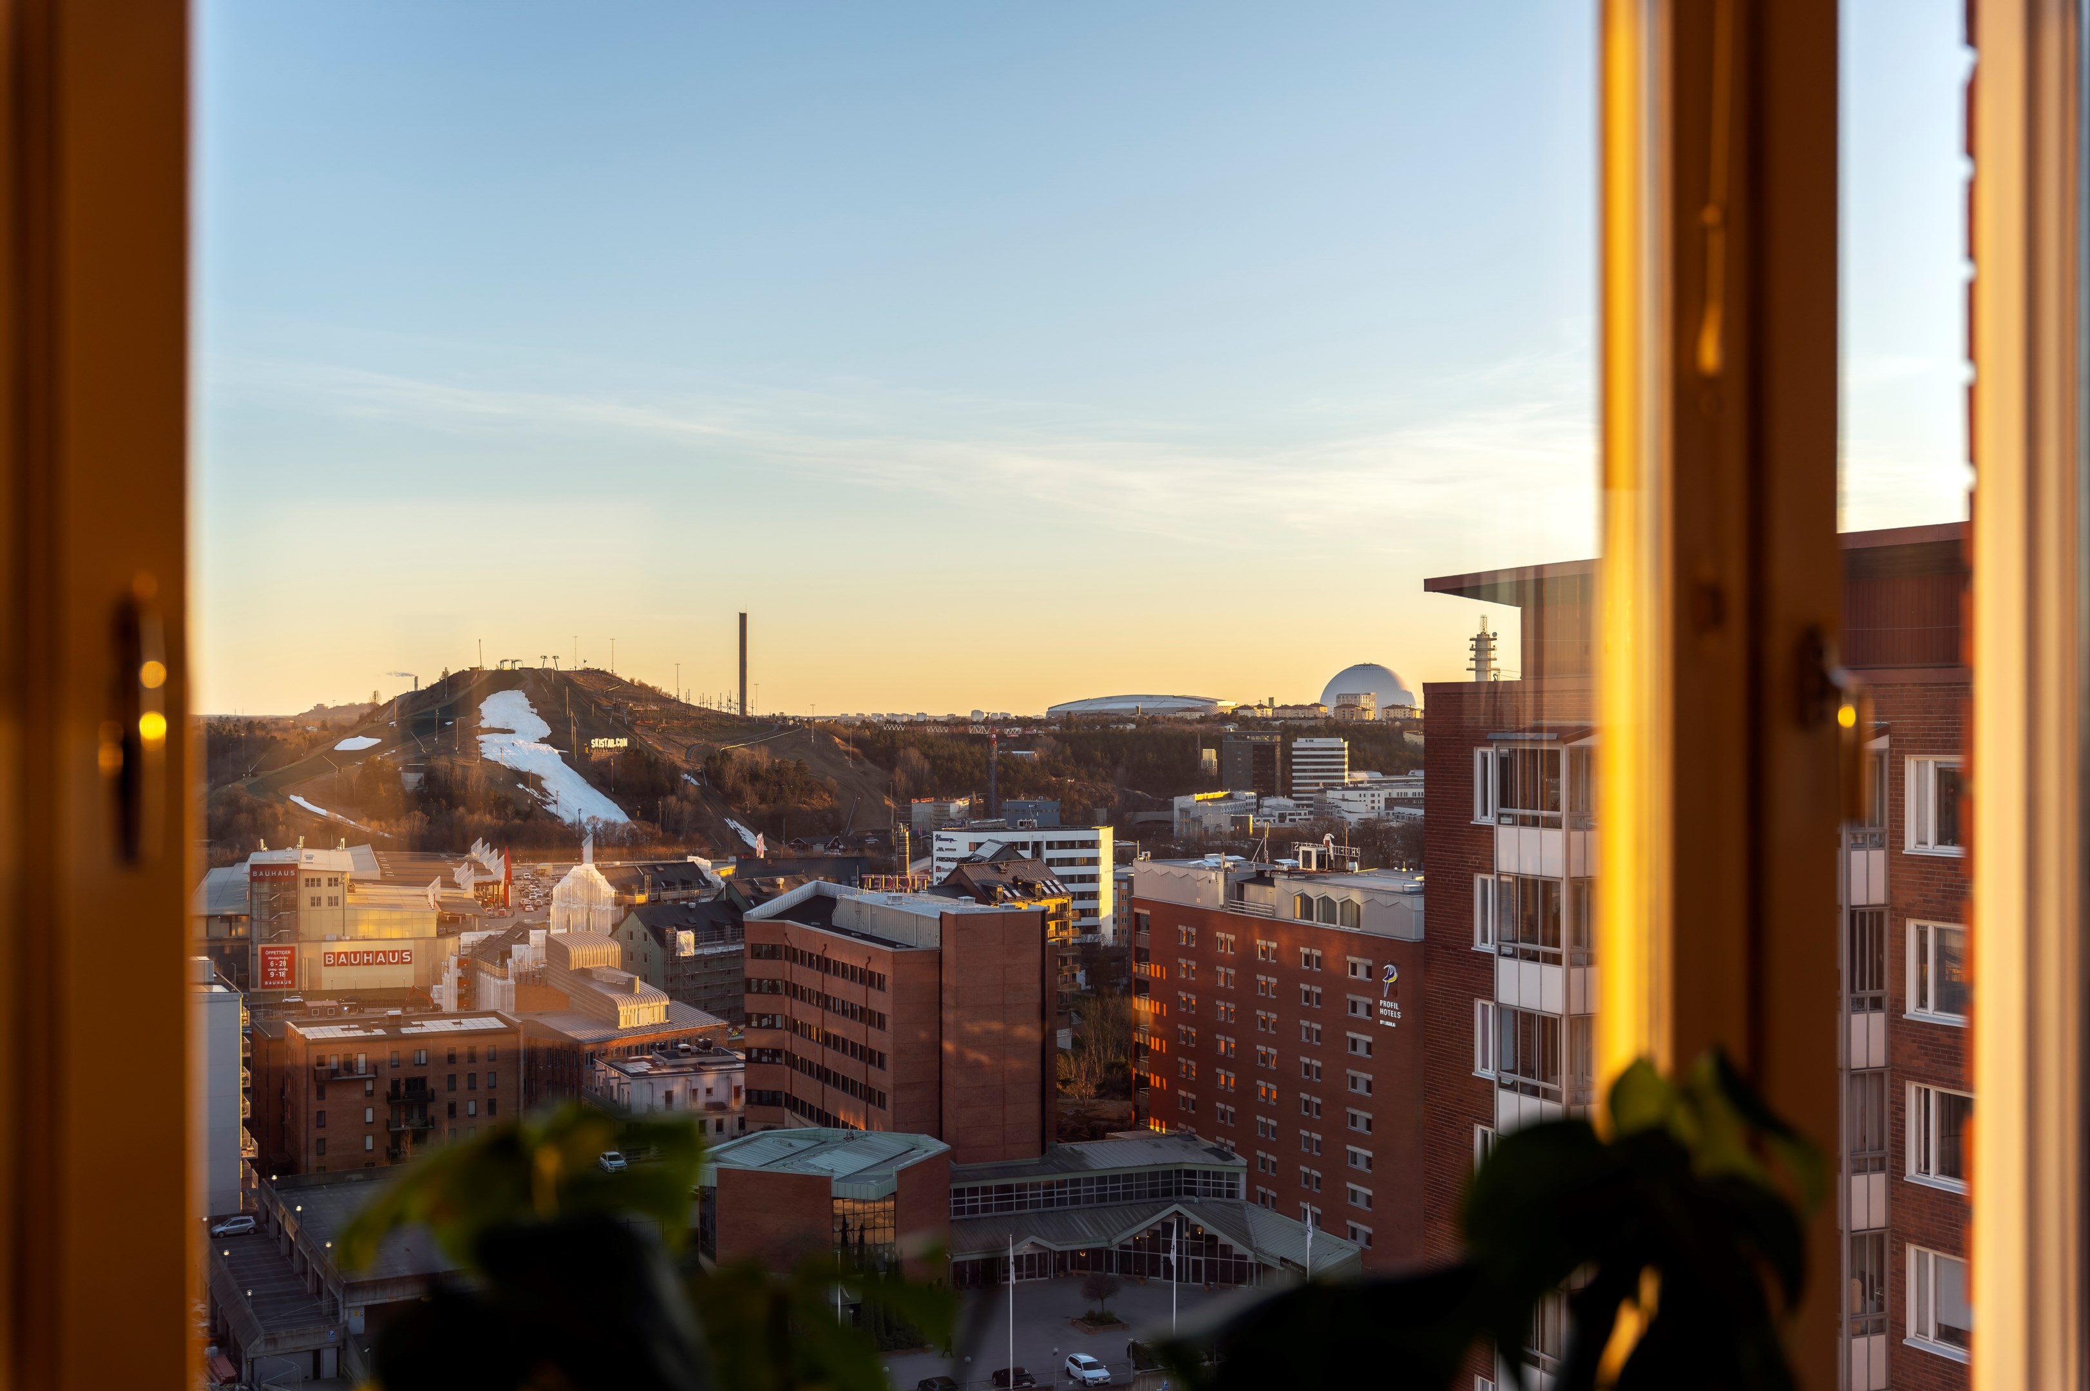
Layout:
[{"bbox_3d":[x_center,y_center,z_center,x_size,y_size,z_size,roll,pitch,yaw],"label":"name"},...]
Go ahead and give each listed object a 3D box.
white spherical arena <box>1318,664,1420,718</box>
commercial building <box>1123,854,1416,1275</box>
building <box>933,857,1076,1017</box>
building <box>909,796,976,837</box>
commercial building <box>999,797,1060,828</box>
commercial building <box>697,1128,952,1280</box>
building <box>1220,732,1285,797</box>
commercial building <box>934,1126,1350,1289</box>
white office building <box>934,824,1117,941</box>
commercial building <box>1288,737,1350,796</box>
[{"bbox_3d":[362.950,7.180,2540.190,110.000,84.000,110.000,0,0,0],"label":"white spherical arena"},{"bbox_3d":[24.570,31.270,195.990,14.000,32.000,47.500,0,-1,-24],"label":"commercial building"},{"bbox_3d":[-6.600,40.936,373.000,19.800,26.500,14.000,0,0,-43],"label":"building"},{"bbox_3d":[-36.660,45.700,799.590,20.000,19.000,17.000,0,-1,-10],"label":"building"},{"bbox_3d":[-5.300,52.842,860.000,22.000,26.700,18.000,0,0,0],"label":"commercial building"},{"bbox_3d":[-17.300,41.185,178.500,17.600,10.800,17.600,0,0,22],"label":"commercial building"},{"bbox_3d":[109.500,44.432,1192.000,28.000,50.300,18.000,0,0,-3],"label":"building"},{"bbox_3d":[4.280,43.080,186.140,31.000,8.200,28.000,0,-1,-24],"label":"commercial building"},{"bbox_3d":[-4.590,38.860,468.140,35.000,24.700,14.000,0,-1,12],"label":"white office building"},{"bbox_3d":[139.840,41.130,1147.630,25.500,38.500,16.000,0,-1,13],"label":"commercial building"}]

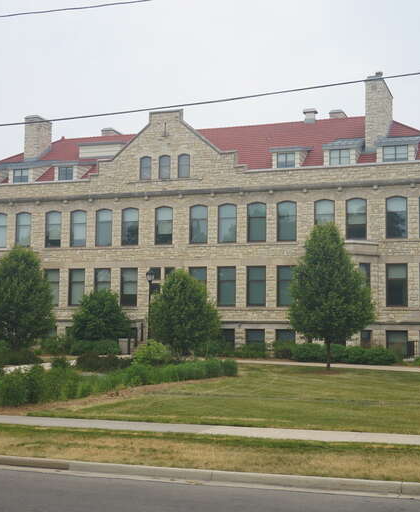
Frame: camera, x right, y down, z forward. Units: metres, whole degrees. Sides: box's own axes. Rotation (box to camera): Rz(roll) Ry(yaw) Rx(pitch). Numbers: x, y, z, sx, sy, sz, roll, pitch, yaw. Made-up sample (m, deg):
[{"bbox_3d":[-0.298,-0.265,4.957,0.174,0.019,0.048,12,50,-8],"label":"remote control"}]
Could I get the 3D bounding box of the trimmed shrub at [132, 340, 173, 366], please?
[{"bbox_3d":[-2.627,4.480,38.000,1.827,1.237,1.827,1,-5,0],"label":"trimmed shrub"}]

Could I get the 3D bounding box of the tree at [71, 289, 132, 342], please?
[{"bbox_3d":[-6.845,4.081,52.000,3.750,4.086,3.750,1,-5,0],"label":"tree"}]

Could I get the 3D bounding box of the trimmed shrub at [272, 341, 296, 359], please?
[{"bbox_3d":[4.433,5.539,49.500,1.428,1.018,1.428,-1,-5,19],"label":"trimmed shrub"}]

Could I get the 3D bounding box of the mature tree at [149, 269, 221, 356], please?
[{"bbox_3d":[-1.471,3.286,48.000,4.154,5.111,4.154,1,-5,0],"label":"mature tree"}]

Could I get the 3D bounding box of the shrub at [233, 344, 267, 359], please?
[{"bbox_3d":[2.350,5.648,49.500,2.023,0.762,1.600,-1,-5,19],"label":"shrub"}]

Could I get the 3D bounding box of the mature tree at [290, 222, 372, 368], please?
[{"bbox_3d":[5.375,1.787,36.800,3.804,6.516,3.804,-1,-5,19],"label":"mature tree"}]

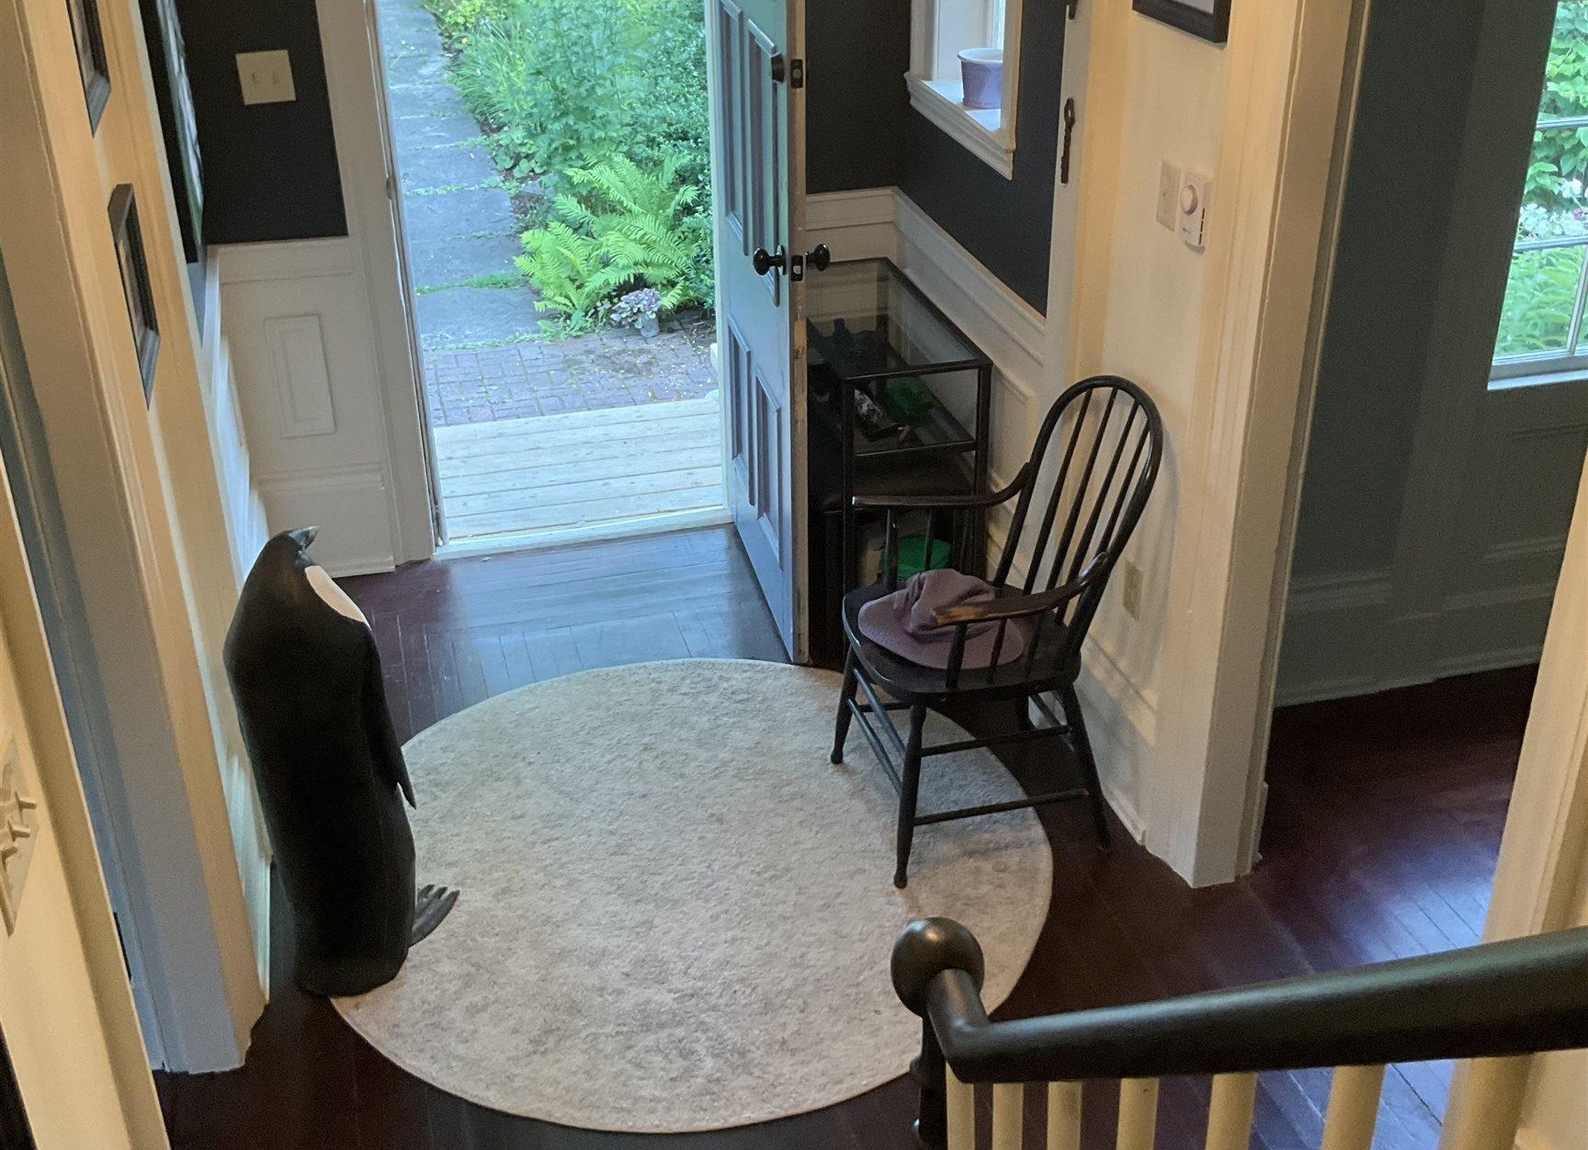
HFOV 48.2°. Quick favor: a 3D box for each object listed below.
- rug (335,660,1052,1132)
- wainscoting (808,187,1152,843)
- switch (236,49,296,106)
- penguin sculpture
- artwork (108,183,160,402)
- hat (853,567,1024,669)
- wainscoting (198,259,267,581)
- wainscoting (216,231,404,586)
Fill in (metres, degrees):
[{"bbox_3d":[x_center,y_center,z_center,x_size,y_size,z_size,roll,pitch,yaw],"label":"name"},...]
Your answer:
[{"bbox_3d":[-0.225,0.569,3.673,1.525,0.010,1.525,-1,28,0],"label":"rug"},{"bbox_3d":[0.503,-0.232,4.178,0.050,0.920,1.690,-8,29,-13],"label":"wainscoting"},{"bbox_3d":[-1.231,-1.161,4.138,0.116,0.116,0.012,-8,29,-13],"label":"switch"},{"bbox_3d":[-0.827,0.307,3.238,0.280,0.900,0.360,15,32,26],"label":"penguin sculpture"},{"bbox_3d":[-1.031,-0.434,2.774,0.027,0.260,0.360,-8,29,-13],"label":"artwork"},{"bbox_3d":[0.306,0.059,3.517,0.310,0.130,0.310,-1,28,0],"label":"hat"},{"bbox_3d":[-1.276,-0.145,4.066,0.040,0.920,1.000,-8,29,-13],"label":"wainscoting"},{"bbox_3d":[-1.239,-0.395,4.528,0.330,0.920,0.035,-8,29,-13],"label":"wainscoting"}]

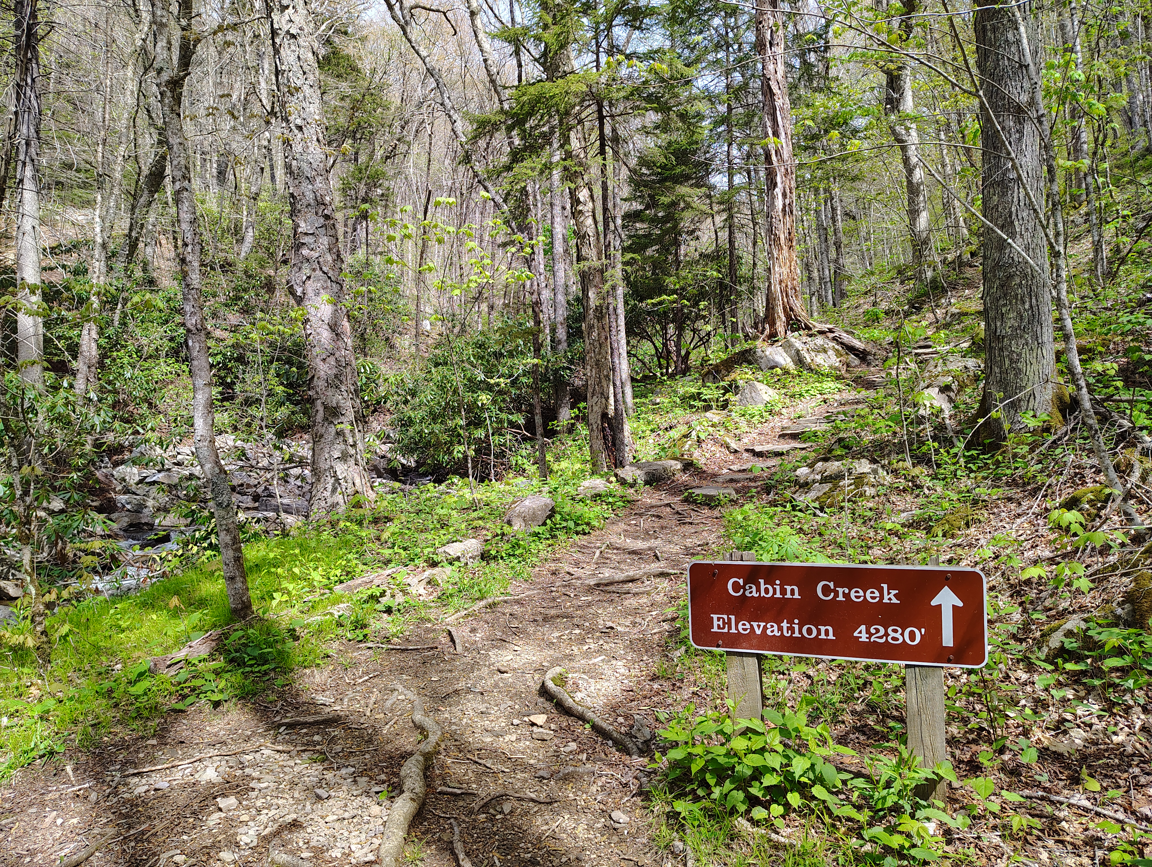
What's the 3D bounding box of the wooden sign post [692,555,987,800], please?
[{"bbox_3d":[0.737,0.677,2.305,0.798,0.660,0.111,-2,1,22],"label":"wooden sign post"}]

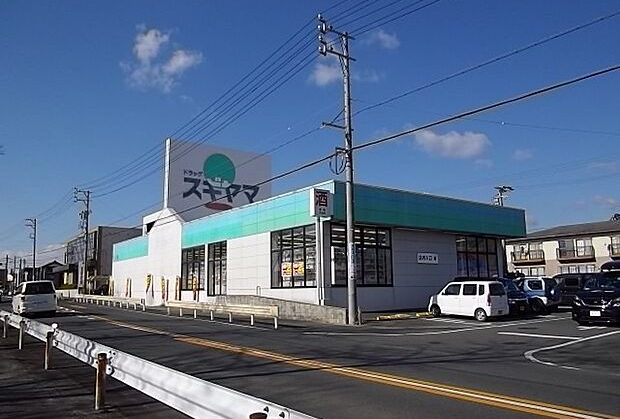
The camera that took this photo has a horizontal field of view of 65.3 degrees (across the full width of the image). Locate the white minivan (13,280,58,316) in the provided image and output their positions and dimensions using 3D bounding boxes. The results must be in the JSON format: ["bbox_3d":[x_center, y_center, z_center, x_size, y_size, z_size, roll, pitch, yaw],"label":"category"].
[{"bbox_3d":[-15.625,5.083,27.420,1.700,1.820,4.500,6,-11,-36],"label":"white minivan"}]

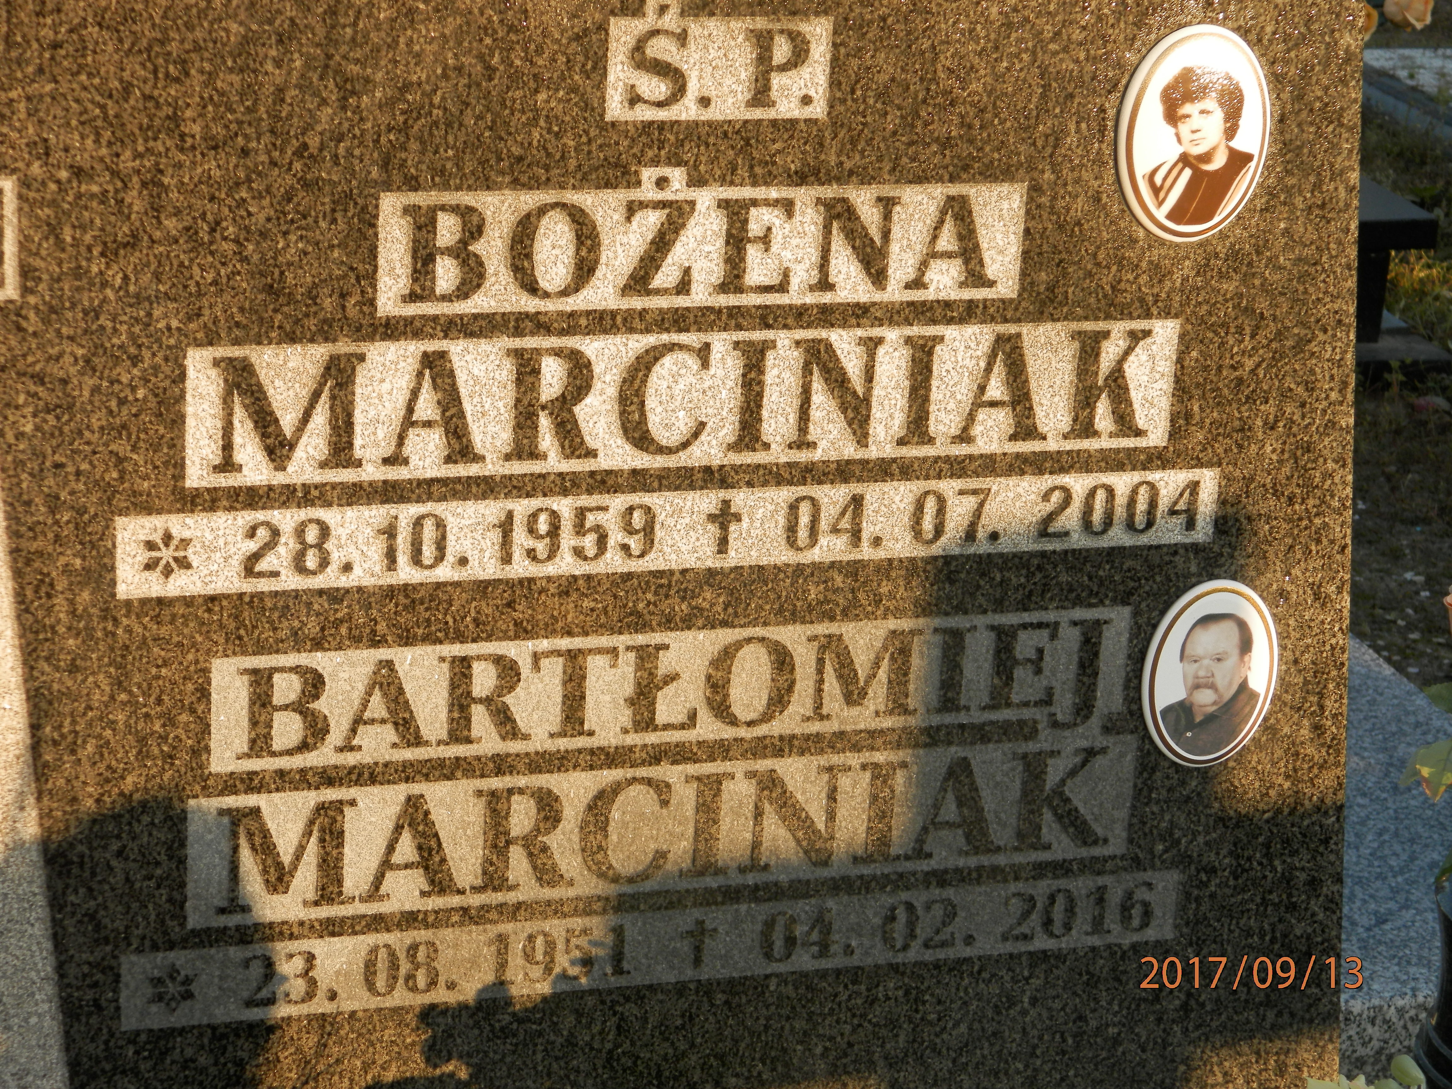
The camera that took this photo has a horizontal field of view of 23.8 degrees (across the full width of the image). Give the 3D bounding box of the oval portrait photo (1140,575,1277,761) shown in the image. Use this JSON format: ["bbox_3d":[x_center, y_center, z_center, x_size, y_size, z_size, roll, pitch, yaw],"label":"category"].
[{"bbox_3d":[0.279,0.075,1.973,0.085,0.115,0.009,-3,19,-17],"label":"oval portrait photo"}]

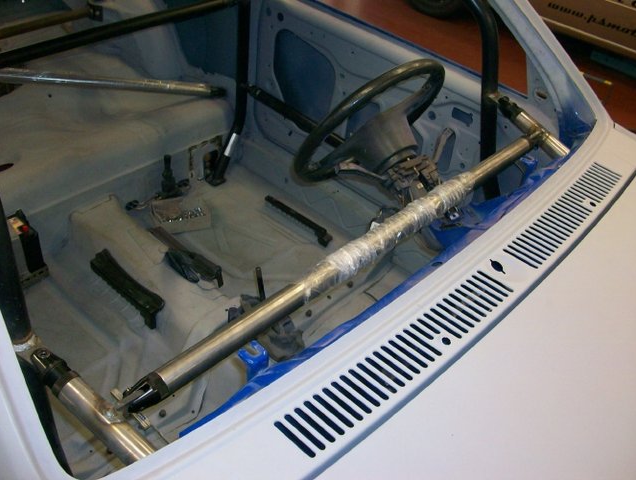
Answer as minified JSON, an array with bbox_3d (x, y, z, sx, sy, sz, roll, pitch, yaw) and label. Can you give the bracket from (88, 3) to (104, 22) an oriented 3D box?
[{"bbox_3d":[-0.881,-0.905,2.500,0.038,0.064,0.042,33,47,32],"label":"bracket"}]

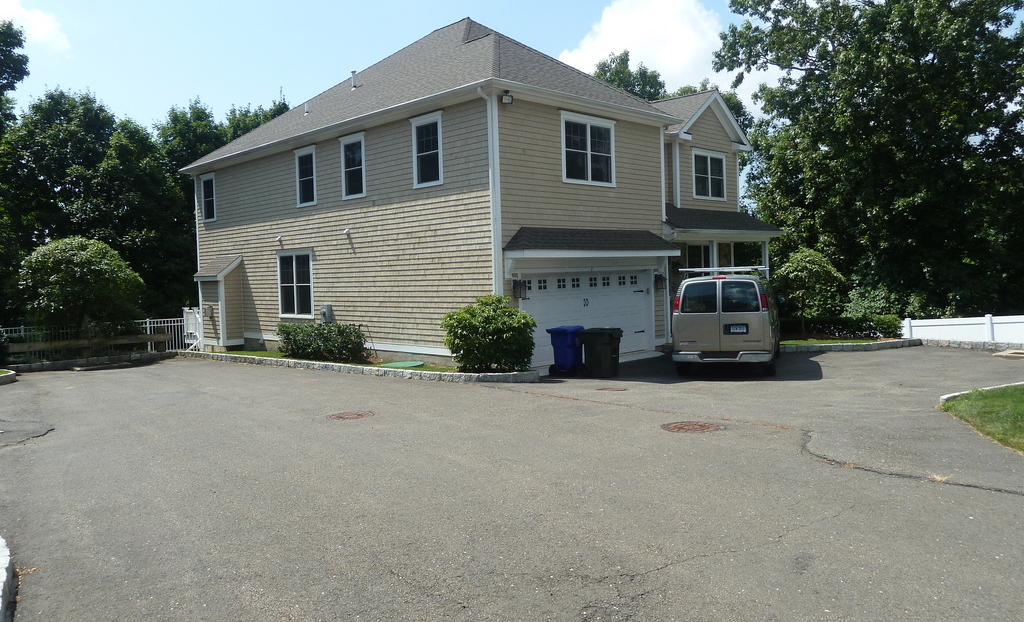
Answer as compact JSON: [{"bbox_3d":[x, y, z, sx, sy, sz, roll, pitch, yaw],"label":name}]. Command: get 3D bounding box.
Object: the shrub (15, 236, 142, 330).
[{"bbox_3d":[-14.961,-0.712,25.700,4.000,3.700,3.900,-4,4,-30],"label":"shrub"}]

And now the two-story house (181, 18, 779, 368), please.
[{"bbox_3d":[-1.069,-4.580,25.626,16.377,11.178,14.231,1,4,45],"label":"two-story house"}]

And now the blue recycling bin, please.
[{"bbox_3d":[1.183,0.873,16.350,0.650,1.060,0.780,1,4,45],"label":"blue recycling bin"}]

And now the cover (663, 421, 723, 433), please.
[{"bbox_3d":[2.271,1.491,9.380,0.760,0.040,0.760,-2,1,0],"label":"cover"}]

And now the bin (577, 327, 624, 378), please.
[{"bbox_3d":[1.915,0.898,16.000,0.780,1.060,0.650,0,3,27],"label":"bin"}]

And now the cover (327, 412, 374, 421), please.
[{"bbox_3d":[-2.522,1.660,11.550,0.750,0.040,0.750,-3,1,0],"label":"cover"}]

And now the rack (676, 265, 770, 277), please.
[{"bbox_3d":[4.890,-0.865,16.803,1.760,0.220,2.860,-1,2,21],"label":"rack"}]

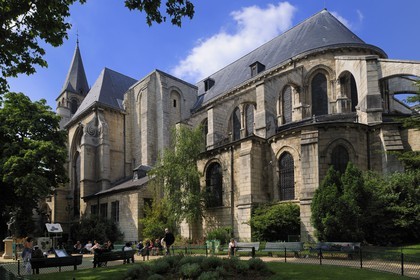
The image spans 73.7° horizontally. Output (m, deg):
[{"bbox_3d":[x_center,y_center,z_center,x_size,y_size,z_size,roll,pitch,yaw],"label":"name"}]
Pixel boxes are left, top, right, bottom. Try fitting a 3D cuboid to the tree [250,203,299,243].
[{"bbox_3d":[5.123,6.579,21.800,3.900,3.400,3.200,0,-6,0],"label":"tree"}]

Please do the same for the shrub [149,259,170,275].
[{"bbox_3d":[-2.107,5.344,11.800,0.920,0.660,0.880,0,-6,0],"label":"shrub"}]

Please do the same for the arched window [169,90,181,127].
[{"bbox_3d":[-5.280,-4.725,42.000,1.800,5.400,0.500,5,-8,-40],"label":"arched window"}]

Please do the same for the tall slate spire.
[{"bbox_3d":[-37.468,-20.057,78.000,8.300,15.600,8.300,-4,-5,45],"label":"tall slate spire"}]

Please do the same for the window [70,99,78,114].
[{"bbox_3d":[-41.134,-10.170,85.000,2.300,5.000,0.600,5,-8,-38],"label":"window"}]

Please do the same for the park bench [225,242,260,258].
[{"bbox_3d":[1.967,6.921,17.600,2.200,0.860,0.650,-2,-6,21],"label":"park bench"}]

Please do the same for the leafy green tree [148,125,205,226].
[{"bbox_3d":[-2.632,3.182,22.000,4.400,9.000,4.200,-1,-3,0],"label":"leafy green tree"}]

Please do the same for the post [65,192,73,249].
[{"bbox_3d":[-10.842,6.335,21.500,0.520,4.300,0.520,0,-6,0],"label":"post"}]

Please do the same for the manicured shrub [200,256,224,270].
[{"bbox_3d":[0.062,5.116,11.600,0.920,0.620,0.880,-1,-3,0],"label":"manicured shrub"}]

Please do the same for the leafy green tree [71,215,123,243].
[{"bbox_3d":[-10.134,8.214,25.000,4.600,3.000,3.700,-1,-3,0],"label":"leafy green tree"}]

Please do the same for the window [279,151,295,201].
[{"bbox_3d":[5.874,2.803,21.500,1.350,3.700,0.350,-3,-4,37],"label":"window"}]

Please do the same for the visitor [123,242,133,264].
[{"bbox_3d":[-4.479,6.172,15.200,0.520,1.170,0.720,1,-4,-27],"label":"visitor"}]

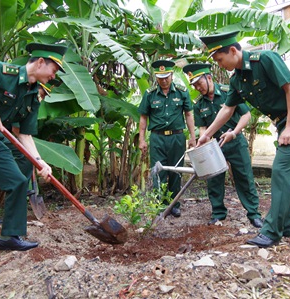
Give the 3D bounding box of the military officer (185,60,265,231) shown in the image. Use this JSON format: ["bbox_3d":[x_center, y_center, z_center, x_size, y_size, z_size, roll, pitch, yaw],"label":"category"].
[{"bbox_3d":[0.806,-0.062,3.450,0.700,1.660,0.580,1,2,34],"label":"military officer"}]

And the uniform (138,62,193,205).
[{"bbox_3d":[0.229,-0.167,3.750,0.600,1.560,0.350,0,1,5],"label":"uniform"}]

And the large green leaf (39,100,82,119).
[{"bbox_3d":[-1.068,-0.512,4.300,0.600,0.260,0.420,0,1,0],"label":"large green leaf"}]

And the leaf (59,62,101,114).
[{"bbox_3d":[-0.799,-0.769,4.100,0.500,0.620,0.330,0,1,0],"label":"leaf"}]

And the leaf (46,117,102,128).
[{"bbox_3d":[-1.007,-0.386,4.800,0.760,0.190,0.400,0,1,0],"label":"leaf"}]

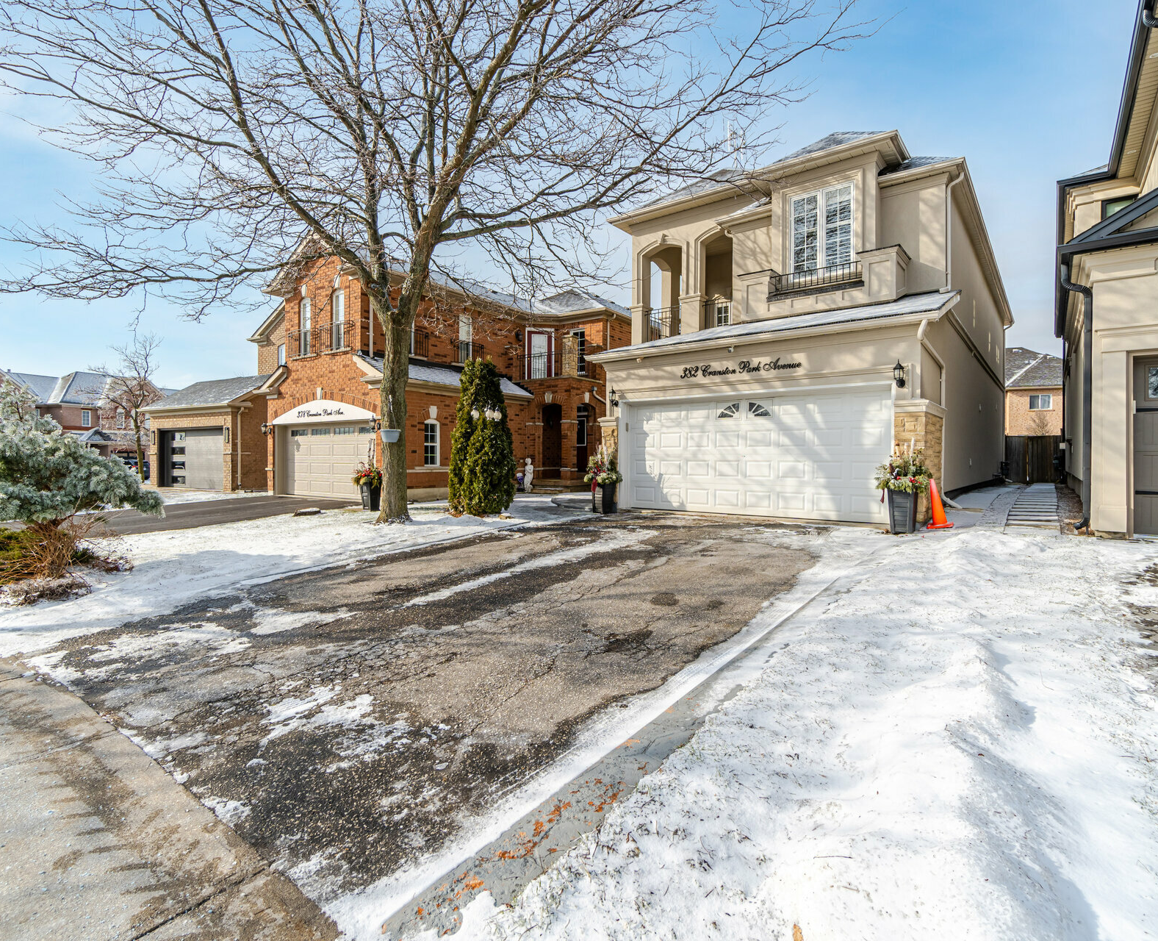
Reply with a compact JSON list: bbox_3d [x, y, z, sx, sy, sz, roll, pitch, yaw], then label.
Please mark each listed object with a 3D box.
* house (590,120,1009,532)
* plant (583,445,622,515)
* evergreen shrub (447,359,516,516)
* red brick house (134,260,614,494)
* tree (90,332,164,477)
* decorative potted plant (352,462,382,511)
[{"bbox_3d":[7.416,-3.194,16.165,6.550,7.900,16.250,1,1,39],"label":"house"},{"bbox_3d":[0.450,0.188,11.150,0.700,1.270,0.700,1,1,39],"label":"plant"},{"bbox_3d":[-1.925,-0.664,11.600,1.350,3.050,1.300,0,1,0],"label":"evergreen shrub"},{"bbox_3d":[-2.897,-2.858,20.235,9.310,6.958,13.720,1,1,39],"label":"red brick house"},{"bbox_3d":[-21.526,-3.073,28.000,2.900,7.100,2.900,1,1,39],"label":"tree"},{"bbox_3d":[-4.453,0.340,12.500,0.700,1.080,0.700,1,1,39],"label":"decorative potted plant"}]

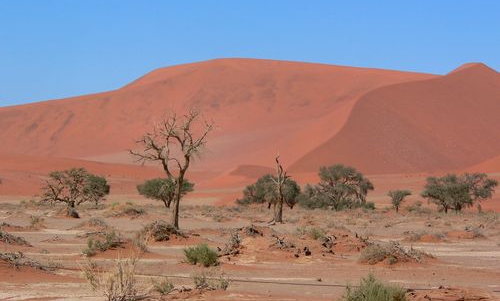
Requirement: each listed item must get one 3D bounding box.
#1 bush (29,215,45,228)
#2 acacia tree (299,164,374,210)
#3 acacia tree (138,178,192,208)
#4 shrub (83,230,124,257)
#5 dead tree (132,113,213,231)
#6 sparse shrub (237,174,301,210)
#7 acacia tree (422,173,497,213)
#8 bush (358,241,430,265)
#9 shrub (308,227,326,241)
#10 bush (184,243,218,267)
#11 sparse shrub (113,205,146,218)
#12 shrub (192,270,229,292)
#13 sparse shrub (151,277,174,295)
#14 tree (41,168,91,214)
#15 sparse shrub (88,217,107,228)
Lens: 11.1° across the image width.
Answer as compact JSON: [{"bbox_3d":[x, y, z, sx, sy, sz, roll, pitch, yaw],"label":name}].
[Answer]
[{"bbox_3d":[-14.746,4.915,178.000,1.038,0.831,0.935,0,-1,0],"label":"bush"},{"bbox_3d":[11.166,4.685,330.000,9.755,5.904,7.804,0,-1,0],"label":"acacia tree"},{"bbox_3d":[-11.010,5.603,335.000,7.557,4.039,6.801,0,-1,0],"label":"acacia tree"},{"bbox_3d":[-5.074,3.199,88.438,1.369,0.958,1.095,0,-1,0],"label":"shrub"},{"bbox_3d":[-5.157,1.256,170.000,5.488,7.934,4.665,0,-1,0],"label":"dead tree"},{"bbox_3d":[1.959,4.448,272.285,6.721,3.991,5.713,0,-1,0],"label":"sparse shrub"},{"bbox_3d":[21.545,4.422,264.413,7.541,4.076,6.033,0,-1,0],"label":"acacia tree"},{"bbox_3d":[4.481,3.194,79.731,2.215,0.738,1.551,0,-1,0],"label":"bush"},{"bbox_3d":[2.953,3.675,112.476,0.785,0.611,0.707,0,-1,0],"label":"shrub"},{"bbox_3d":[-1.680,3.675,90.000,1.225,0.805,1.103,0,-1,0],"label":"bush"},{"bbox_3d":[-11.105,5.575,235.000,2.925,1.097,2.486,0,-1,0],"label":"sparse shrub"},{"bbox_3d":[-1.033,3.489,69.000,1.020,0.564,0.765,0,-1,0],"label":"shrub"},{"bbox_3d":[-2.237,3.524,66.500,0.569,0.427,0.512,0,-1,0],"label":"sparse shrub"},{"bbox_3d":[-17.603,3.933,246.647,4.574,4.574,4.117,0,-1,0],"label":"tree"},{"bbox_3d":[-8.953,4.227,150.941,1.288,0.585,1.095,0,-1,0],"label":"sparse shrub"}]

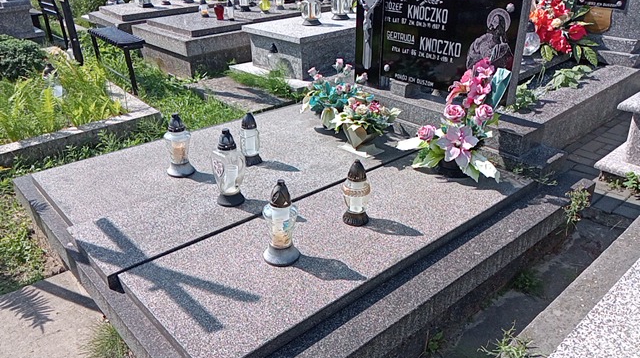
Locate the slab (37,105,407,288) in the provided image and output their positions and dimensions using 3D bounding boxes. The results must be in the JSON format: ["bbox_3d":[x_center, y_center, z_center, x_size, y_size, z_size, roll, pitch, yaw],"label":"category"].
[{"bbox_3d":[-0.427,-0.083,2.795,1.823,0.057,1.075,-22,34,-36],"label":"slab"}]

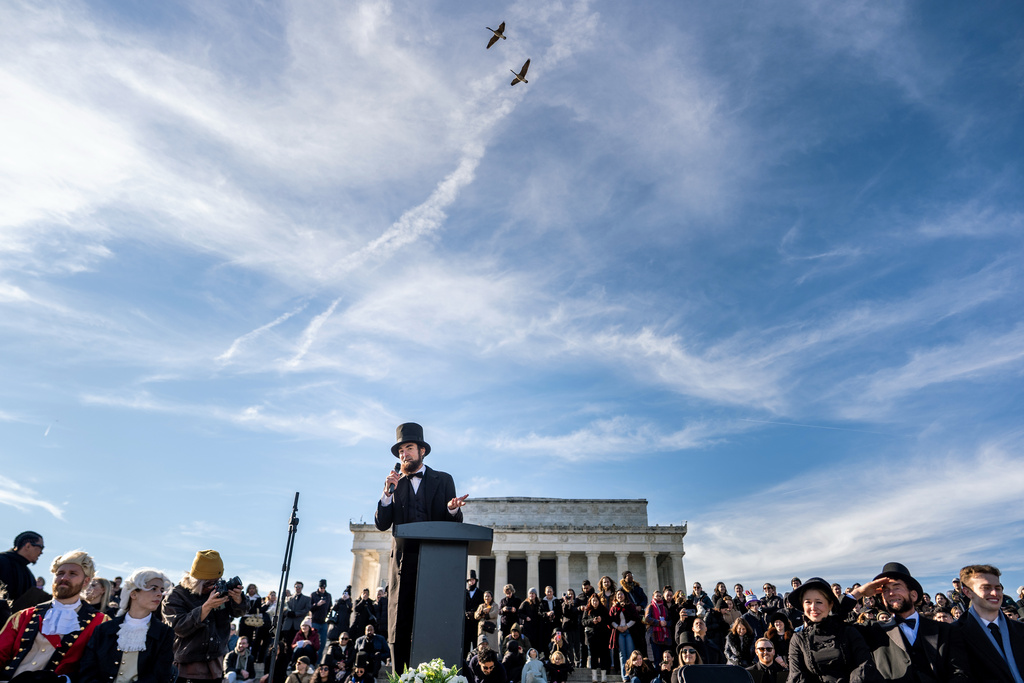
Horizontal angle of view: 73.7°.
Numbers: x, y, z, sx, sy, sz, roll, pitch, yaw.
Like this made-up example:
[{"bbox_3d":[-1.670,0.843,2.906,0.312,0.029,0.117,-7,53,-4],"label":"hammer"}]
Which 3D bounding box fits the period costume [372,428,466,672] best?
[{"bbox_3d":[-0.610,1.435,4.592,0.630,1.910,0.520,-8,-28,16],"label":"period costume"}]

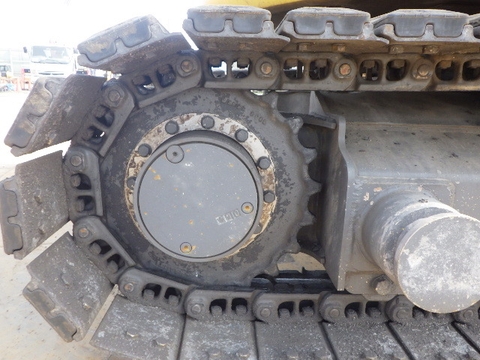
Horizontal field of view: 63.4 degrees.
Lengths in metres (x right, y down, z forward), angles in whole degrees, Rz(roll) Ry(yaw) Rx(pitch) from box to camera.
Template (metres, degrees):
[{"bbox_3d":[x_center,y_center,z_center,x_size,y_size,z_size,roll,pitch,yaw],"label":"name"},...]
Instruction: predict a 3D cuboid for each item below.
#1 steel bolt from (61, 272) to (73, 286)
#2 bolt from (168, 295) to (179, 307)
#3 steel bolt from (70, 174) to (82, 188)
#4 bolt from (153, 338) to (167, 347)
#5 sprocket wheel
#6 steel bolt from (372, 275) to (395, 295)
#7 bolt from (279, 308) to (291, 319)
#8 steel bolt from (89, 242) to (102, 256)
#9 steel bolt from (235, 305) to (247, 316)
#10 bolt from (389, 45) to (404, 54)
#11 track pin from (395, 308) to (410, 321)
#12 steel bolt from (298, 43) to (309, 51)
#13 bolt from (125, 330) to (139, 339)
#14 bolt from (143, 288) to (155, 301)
[{"bbox_3d":[-0.325,0.186,0.727,0.014,0.021,0.021,-34,11,6],"label":"steel bolt"},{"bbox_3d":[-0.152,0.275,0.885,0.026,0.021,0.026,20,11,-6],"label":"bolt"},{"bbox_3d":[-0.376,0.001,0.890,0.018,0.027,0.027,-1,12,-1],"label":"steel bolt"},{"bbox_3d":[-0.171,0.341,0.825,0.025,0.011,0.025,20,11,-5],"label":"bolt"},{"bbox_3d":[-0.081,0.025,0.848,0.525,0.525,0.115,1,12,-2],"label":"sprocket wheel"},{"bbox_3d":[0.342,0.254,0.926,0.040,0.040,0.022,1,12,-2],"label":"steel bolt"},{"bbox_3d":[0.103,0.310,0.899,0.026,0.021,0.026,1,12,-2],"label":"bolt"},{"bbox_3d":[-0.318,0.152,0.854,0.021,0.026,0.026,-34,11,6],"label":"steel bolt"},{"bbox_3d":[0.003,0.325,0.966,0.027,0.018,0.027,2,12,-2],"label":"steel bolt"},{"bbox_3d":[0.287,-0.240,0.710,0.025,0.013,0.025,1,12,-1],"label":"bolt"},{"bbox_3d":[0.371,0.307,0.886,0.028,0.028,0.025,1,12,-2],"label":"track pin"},{"bbox_3d":[0.106,-0.222,0.647,0.021,0.014,0.021,1,12,-2],"label":"steel bolt"},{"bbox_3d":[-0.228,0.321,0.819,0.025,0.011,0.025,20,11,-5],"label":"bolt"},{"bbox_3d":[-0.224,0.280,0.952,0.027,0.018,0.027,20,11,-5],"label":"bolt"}]

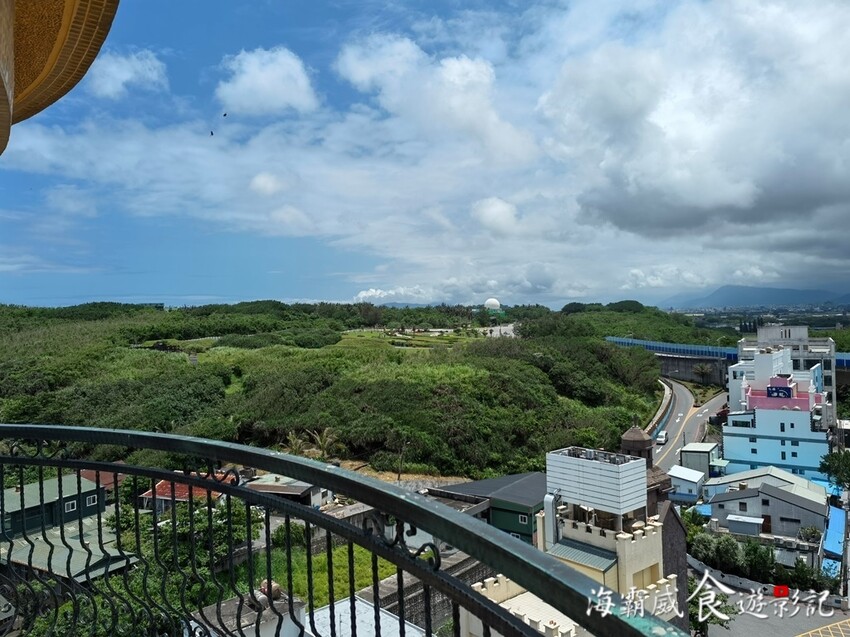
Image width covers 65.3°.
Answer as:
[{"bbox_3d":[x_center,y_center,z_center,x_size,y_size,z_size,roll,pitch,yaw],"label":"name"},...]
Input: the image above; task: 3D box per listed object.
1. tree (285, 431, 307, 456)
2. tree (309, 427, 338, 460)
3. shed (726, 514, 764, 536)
[{"bbox_3d":[-23.251,22.622,119.000,4.100,4.700,4.000,0,1,0],"label":"tree"},{"bbox_3d":[-17.892,22.254,118.000,5.000,5.600,4.800,0,1,0],"label":"tree"},{"bbox_3d":[37.137,23.985,76.800,3.750,1.700,1.650,0,1,30],"label":"shed"}]

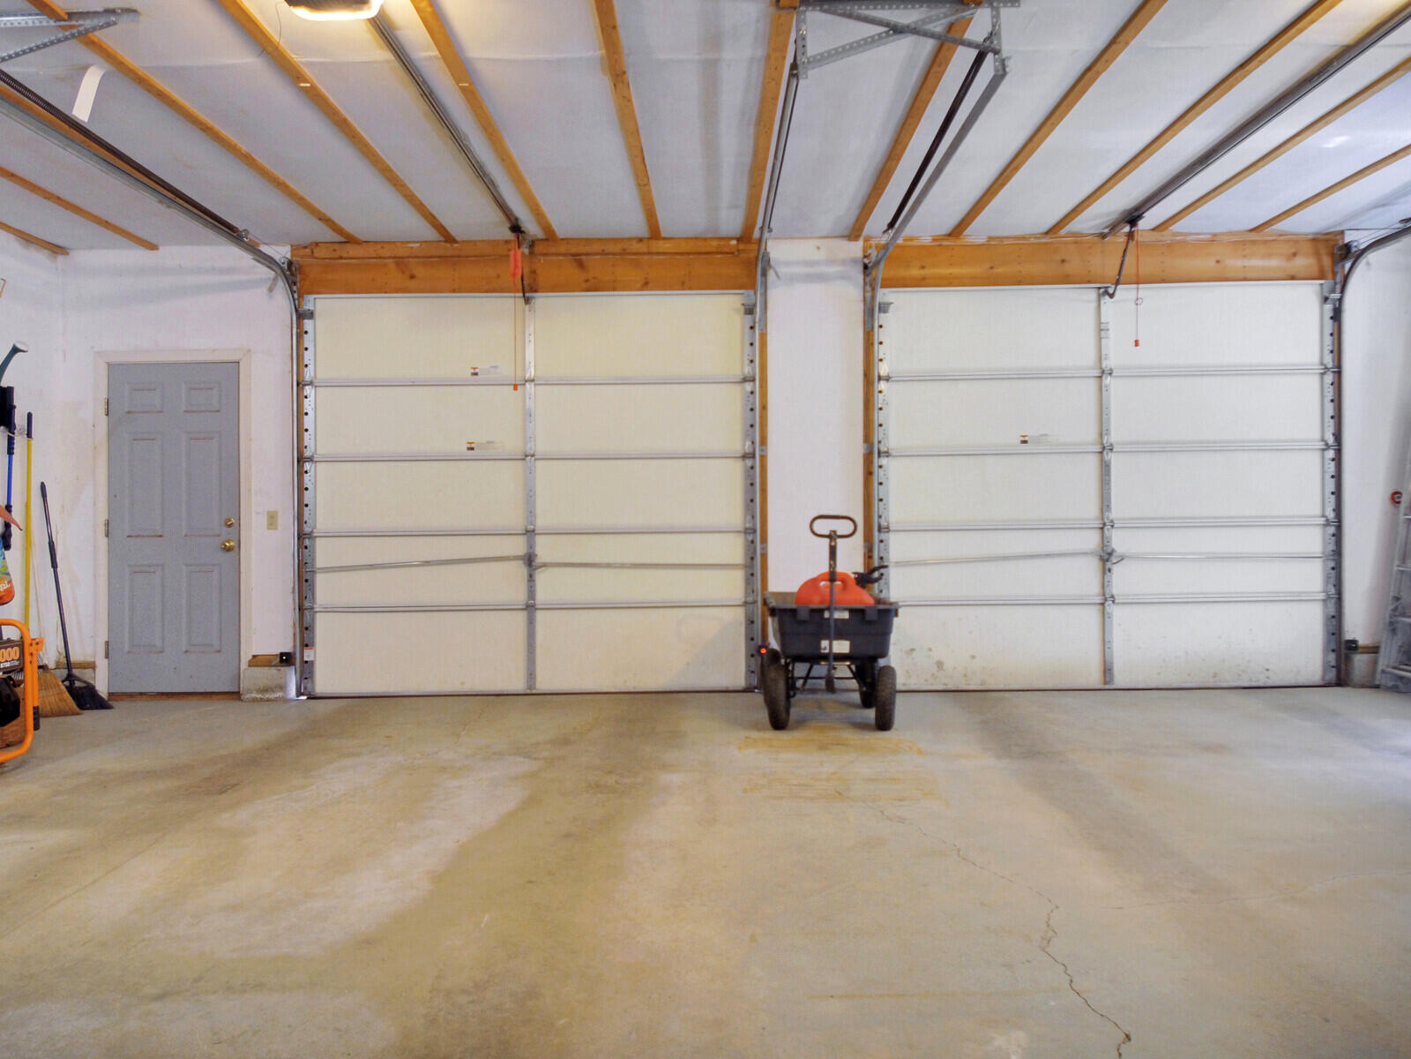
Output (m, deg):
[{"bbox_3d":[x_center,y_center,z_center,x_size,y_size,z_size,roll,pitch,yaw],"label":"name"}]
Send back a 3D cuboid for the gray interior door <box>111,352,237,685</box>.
[{"bbox_3d":[-3.290,-0.012,5.550,0.810,2.030,0.050,0,0,1],"label":"gray interior door"}]

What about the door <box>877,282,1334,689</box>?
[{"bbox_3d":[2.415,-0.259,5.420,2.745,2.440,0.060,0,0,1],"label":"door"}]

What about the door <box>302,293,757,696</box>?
[{"bbox_3d":[-1.070,-0.208,5.465,2.745,2.440,0.060,0,0,1],"label":"door"}]

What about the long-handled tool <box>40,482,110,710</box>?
[{"bbox_3d":[-3.750,0.400,5.330,0.280,1.420,0.080,-13,-7,-6],"label":"long-handled tool"}]

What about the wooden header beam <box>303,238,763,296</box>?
[{"bbox_3d":[-1.114,-1.619,5.540,2.870,0.335,0.090,0,0,1],"label":"wooden header beam"}]

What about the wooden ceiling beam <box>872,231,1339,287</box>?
[{"bbox_3d":[2.449,-1.651,5.490,2.890,0.330,0.090,0,0,1],"label":"wooden ceiling beam"}]

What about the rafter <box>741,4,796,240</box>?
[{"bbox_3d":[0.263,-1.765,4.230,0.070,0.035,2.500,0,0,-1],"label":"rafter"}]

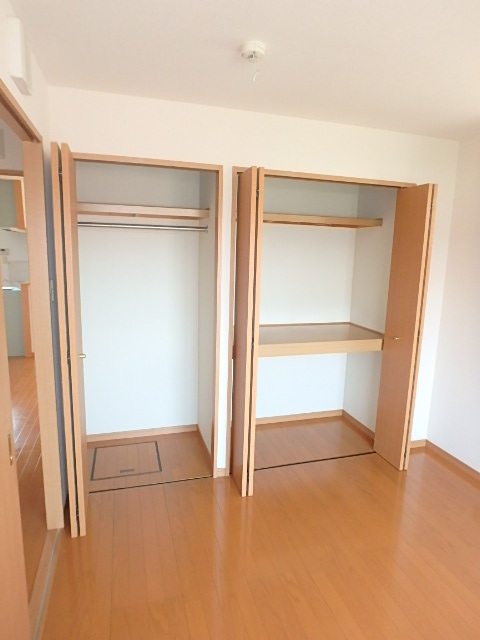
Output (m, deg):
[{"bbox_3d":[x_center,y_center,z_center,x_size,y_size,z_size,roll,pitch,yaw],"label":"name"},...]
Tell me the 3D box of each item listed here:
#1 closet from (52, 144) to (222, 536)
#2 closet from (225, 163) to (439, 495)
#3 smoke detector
[{"bbox_3d":[-0.628,0.052,2.606,0.930,2.078,1.110,-1,10,-16],"label":"closet"},{"bbox_3d":[0.531,0.016,2.996,1.385,2.078,1.010,-1,10,-16],"label":"closet"},{"bbox_3d":[0.054,-1.131,1.640,0.100,0.048,0.100,1,9,0],"label":"smoke detector"}]

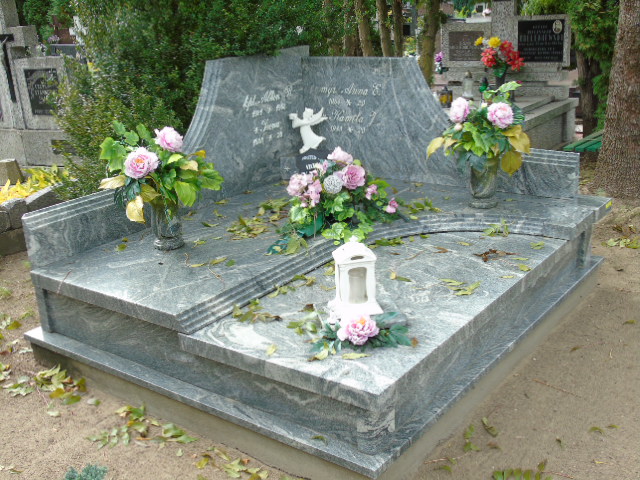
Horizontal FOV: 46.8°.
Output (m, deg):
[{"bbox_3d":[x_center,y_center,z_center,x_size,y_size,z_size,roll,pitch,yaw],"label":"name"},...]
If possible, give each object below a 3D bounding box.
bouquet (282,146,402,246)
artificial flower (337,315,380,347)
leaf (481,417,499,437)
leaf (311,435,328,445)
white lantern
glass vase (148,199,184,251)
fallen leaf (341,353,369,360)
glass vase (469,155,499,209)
[{"bbox_3d":[0.087,-0.241,3.536,0.540,0.370,0.390,-5,18,-7],"label":"bouquet"},{"bbox_3d":[0.128,0.301,2.462,0.140,0.088,0.125,-7,18,-12],"label":"artificial flower"},{"bbox_3d":[0.601,0.662,2.618,0.050,0.022,0.115,-5,18,-7],"label":"leaf"},{"bbox_3d":[-0.001,0.629,2.325,0.060,0.018,0.035,6,20,25],"label":"leaf"},{"bbox_3d":[0.133,0.125,2.727,0.168,0.283,0.155,-7,18,-12],"label":"white lantern"},{"bbox_3d":[-0.702,-0.088,3.375,0.150,0.245,0.150,-5,18,-7],"label":"glass vase"},{"bbox_3d":[0.118,0.375,2.383,0.092,0.018,0.036,-4,18,-5],"label":"fallen leaf"},{"bbox_3d":[0.846,-0.304,3.811,0.150,0.255,0.150,-5,18,-7],"label":"glass vase"}]

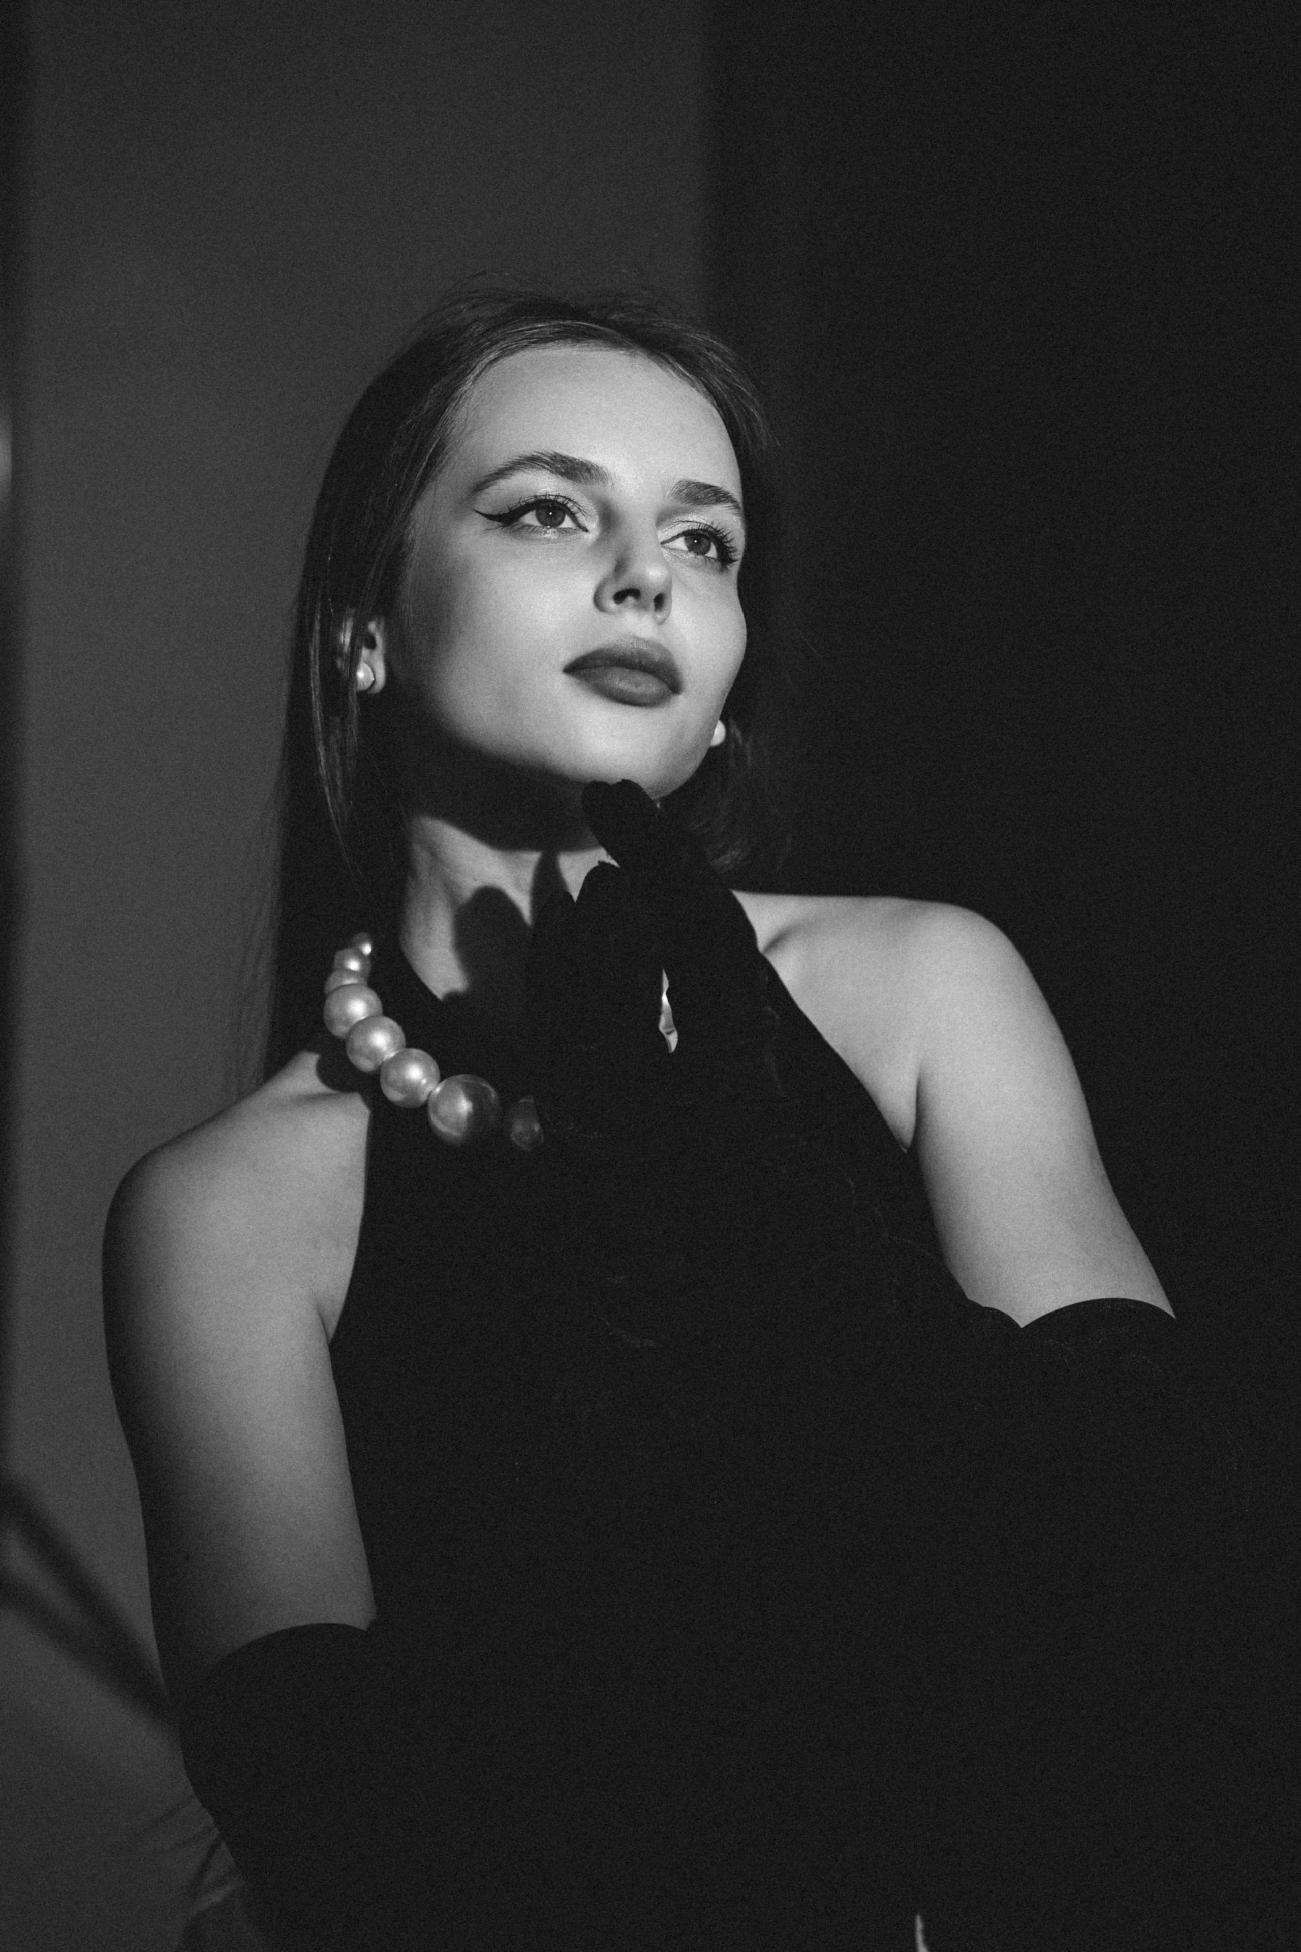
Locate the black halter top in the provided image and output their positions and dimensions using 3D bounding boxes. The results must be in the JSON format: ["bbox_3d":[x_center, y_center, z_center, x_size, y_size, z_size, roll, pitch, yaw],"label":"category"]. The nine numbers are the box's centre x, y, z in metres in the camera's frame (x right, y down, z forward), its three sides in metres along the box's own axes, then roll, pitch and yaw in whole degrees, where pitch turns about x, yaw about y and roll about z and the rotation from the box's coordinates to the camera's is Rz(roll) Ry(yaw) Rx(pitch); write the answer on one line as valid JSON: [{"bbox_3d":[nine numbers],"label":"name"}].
[{"bbox_3d":[-0.007,0.192,1.510,0.280,0.430,0.205,-4,-5,-20],"label":"black halter top"}]

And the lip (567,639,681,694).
[{"bbox_3d":[-0.007,-0.116,1.447,0.050,0.023,0.020,9,-19,-19],"label":"lip"}]

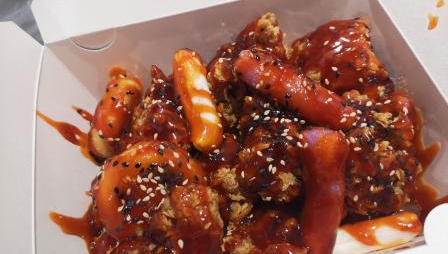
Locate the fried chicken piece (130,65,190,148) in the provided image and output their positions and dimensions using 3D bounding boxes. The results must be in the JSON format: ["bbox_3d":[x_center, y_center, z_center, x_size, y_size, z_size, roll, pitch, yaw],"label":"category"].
[{"bbox_3d":[-0.039,-0.010,0.223,0.040,0.038,0.053,-11,58,-5],"label":"fried chicken piece"}]

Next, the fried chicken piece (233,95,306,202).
[{"bbox_3d":[0.026,0.012,0.200,0.042,0.040,0.059,6,58,6],"label":"fried chicken piece"}]

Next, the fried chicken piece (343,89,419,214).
[{"bbox_3d":[0.086,0.014,0.198,0.043,0.043,0.067,9,59,7],"label":"fried chicken piece"}]

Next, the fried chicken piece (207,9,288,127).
[{"bbox_3d":[0.016,-0.038,0.228,0.049,0.052,0.064,6,58,6],"label":"fried chicken piece"}]

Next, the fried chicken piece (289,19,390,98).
[{"bbox_3d":[0.077,-0.046,0.240,0.065,0.040,0.046,6,58,6],"label":"fried chicken piece"}]

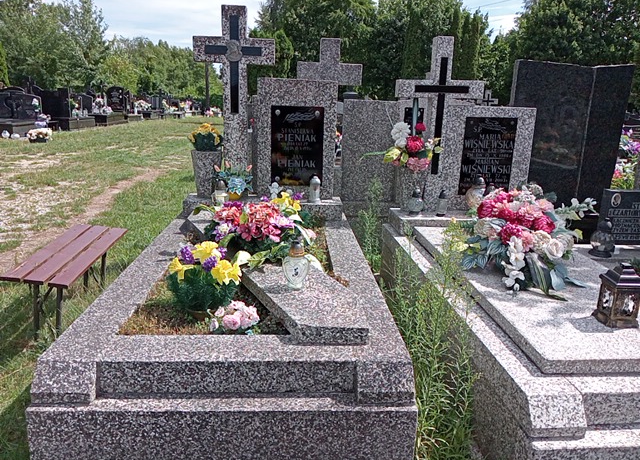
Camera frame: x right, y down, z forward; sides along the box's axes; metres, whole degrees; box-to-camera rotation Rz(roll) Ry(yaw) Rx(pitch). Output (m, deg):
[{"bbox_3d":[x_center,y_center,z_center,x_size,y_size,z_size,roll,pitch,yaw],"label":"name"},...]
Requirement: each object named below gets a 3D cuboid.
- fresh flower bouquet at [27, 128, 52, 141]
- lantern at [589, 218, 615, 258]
[{"bbox_3d":[-6.511,-2.190,12.030,0.500,0.310,0.360,1,14,-3],"label":"fresh flower bouquet"},{"bbox_3d":[1.707,0.040,3.165,0.138,0.222,0.138,1,14,-4],"label":"lantern"}]

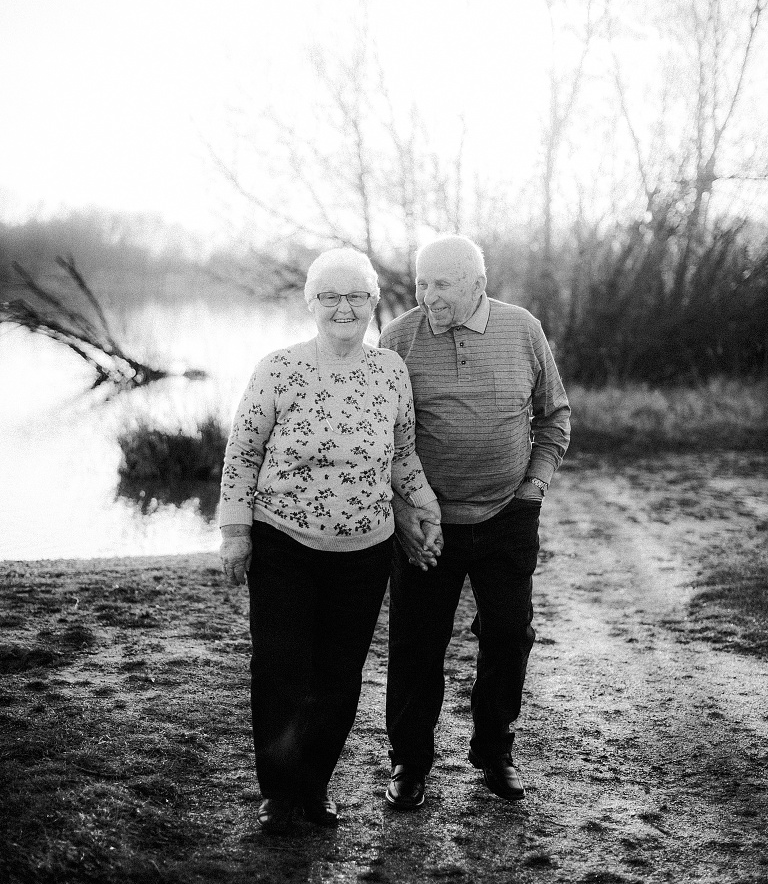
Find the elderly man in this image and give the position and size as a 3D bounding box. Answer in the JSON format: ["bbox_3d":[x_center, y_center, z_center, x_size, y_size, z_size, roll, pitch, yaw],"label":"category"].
[{"bbox_3d":[0.264,0.201,4.657,0.540,1.630,0.440,0,6,2],"label":"elderly man"}]

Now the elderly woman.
[{"bbox_3d":[-0.151,0.250,4.431,0.590,1.580,0.380,0,6,-2],"label":"elderly woman"}]

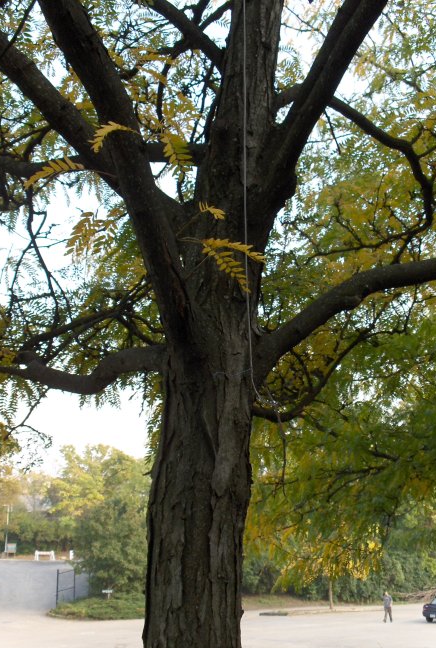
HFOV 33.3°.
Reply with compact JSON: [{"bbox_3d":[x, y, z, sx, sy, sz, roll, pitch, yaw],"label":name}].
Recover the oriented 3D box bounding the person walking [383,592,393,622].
[{"bbox_3d":[9.844,16.515,42.497,0.540,1.710,0.480,-8,-19,23],"label":"person walking"}]

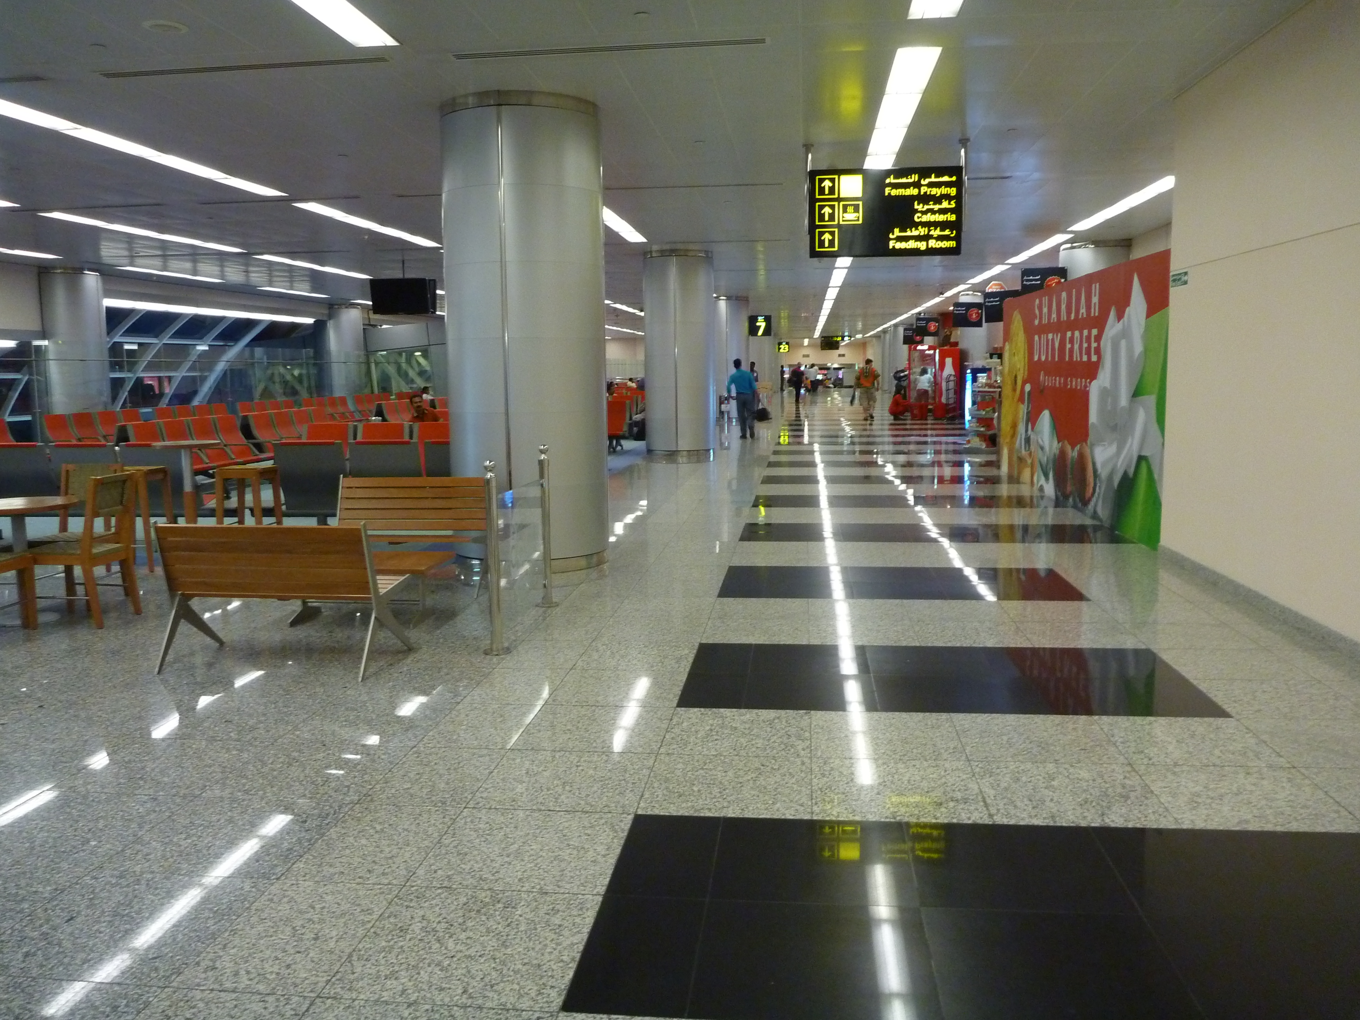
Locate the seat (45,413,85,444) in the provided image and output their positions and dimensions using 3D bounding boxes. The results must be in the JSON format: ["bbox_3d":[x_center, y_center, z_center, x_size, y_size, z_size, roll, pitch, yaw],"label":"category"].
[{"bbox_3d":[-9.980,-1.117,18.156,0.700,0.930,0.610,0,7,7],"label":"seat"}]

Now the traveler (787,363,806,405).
[{"bbox_3d":[4.787,-5.199,45.056,0.550,1.700,0.420,0,7,7],"label":"traveler"}]

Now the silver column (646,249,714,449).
[{"bbox_3d":[-0.003,-2.771,19.634,1.240,3.540,1.240,0,7,7],"label":"silver column"}]

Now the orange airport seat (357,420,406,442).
[{"bbox_3d":[-3.517,-0.509,12.616,0.630,0.950,0.700,0,7,7],"label":"orange airport seat"}]

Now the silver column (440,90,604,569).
[{"bbox_3d":[-1.217,-1.337,8.726,1.230,3.520,1.230,0,7,7],"label":"silver column"}]

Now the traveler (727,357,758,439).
[{"bbox_3d":[1.323,-2.423,23.994,0.620,1.730,0.420,0,7,7],"label":"traveler"}]

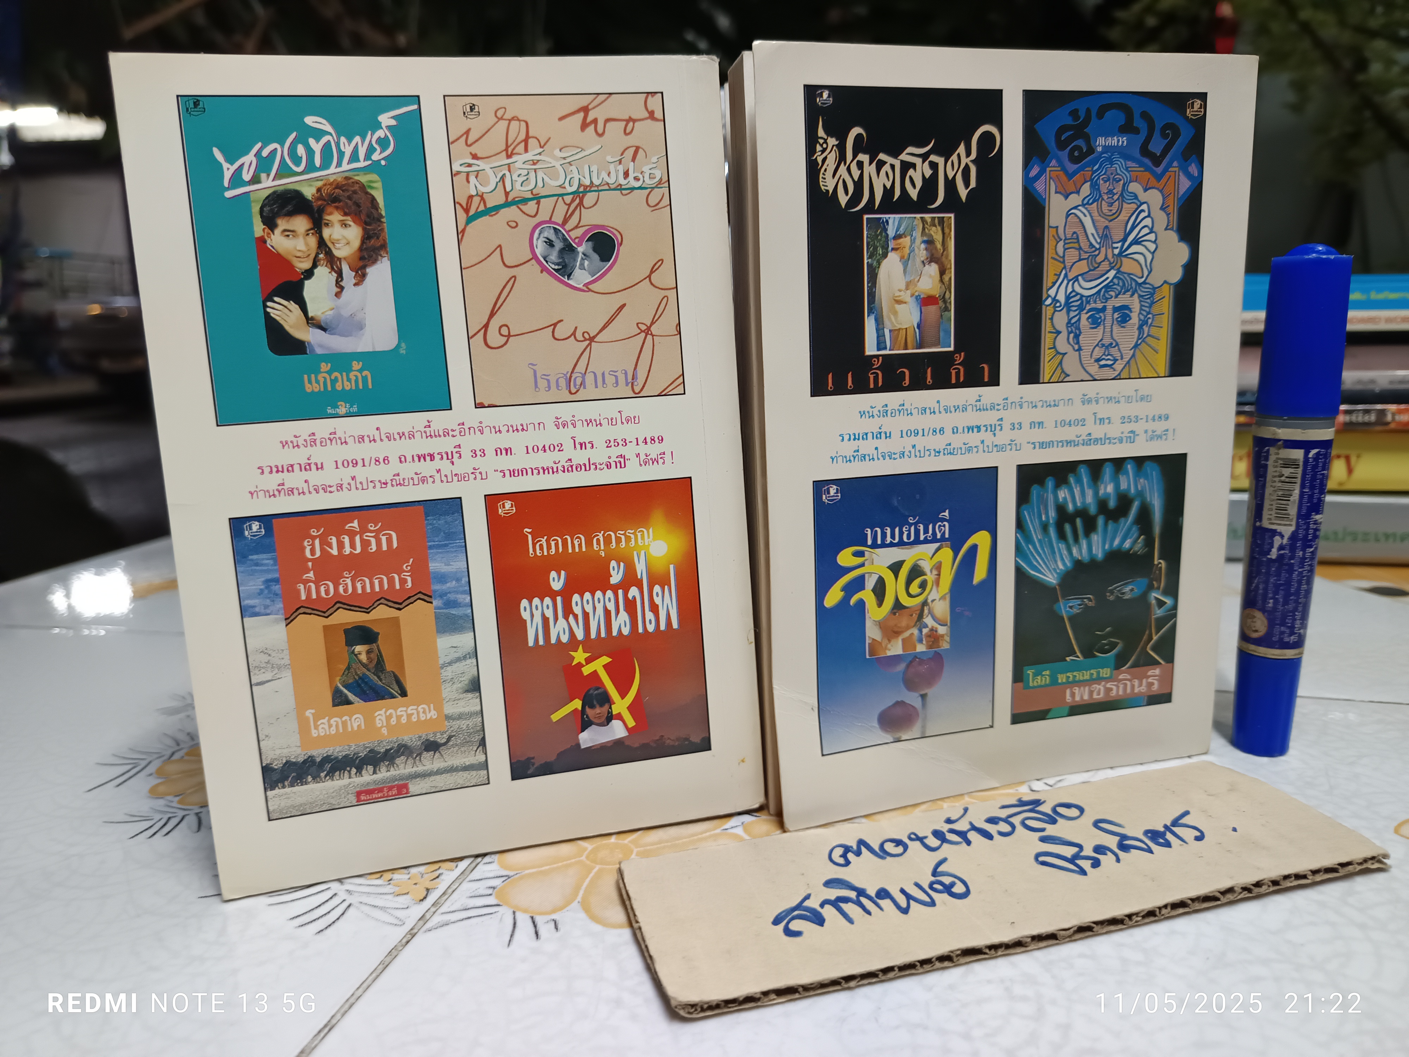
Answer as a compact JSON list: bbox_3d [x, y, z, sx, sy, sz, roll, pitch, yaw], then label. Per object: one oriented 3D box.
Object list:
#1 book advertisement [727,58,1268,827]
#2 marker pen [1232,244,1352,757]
[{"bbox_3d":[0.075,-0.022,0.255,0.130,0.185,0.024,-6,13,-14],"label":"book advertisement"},{"bbox_3d":[0.158,-0.005,0.266,0.018,0.140,0.018,6,15,31],"label":"marker pen"}]

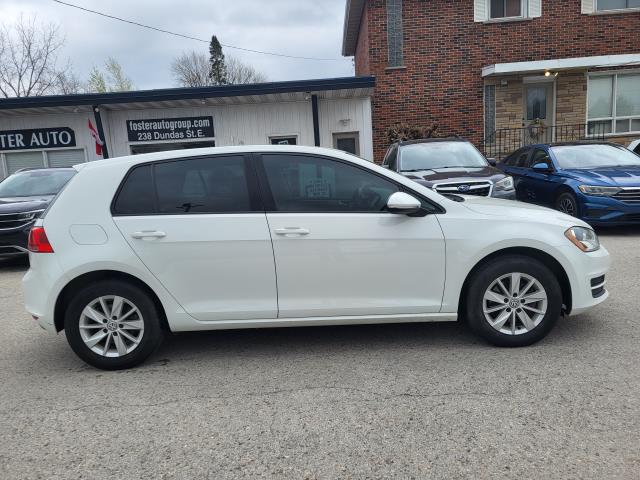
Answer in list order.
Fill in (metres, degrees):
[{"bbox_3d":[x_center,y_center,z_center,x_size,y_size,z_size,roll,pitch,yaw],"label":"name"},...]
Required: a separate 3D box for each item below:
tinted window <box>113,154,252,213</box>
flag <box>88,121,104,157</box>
[{"bbox_3d":[-0.909,-0.358,3.132,0.920,0.400,0.090,-3,-12,0],"label":"tinted window"},{"bbox_3d":[-5.533,-2.513,11.900,0.420,0.900,0.300,-3,8,0],"label":"flag"}]

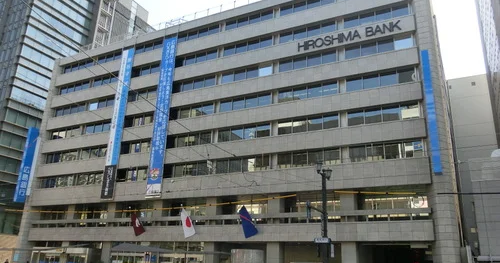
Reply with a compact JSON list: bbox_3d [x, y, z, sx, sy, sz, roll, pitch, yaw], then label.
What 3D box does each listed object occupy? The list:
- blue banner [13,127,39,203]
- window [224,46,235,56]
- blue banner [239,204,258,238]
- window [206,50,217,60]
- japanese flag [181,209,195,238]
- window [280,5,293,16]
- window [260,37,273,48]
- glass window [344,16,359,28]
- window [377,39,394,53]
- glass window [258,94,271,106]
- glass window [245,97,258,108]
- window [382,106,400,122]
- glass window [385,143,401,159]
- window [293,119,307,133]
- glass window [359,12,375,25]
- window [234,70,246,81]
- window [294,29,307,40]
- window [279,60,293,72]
[{"bbox_3d":[-30.983,4.356,58.103,0.574,10.606,1.248,-7,-21,27],"label":"blue banner"},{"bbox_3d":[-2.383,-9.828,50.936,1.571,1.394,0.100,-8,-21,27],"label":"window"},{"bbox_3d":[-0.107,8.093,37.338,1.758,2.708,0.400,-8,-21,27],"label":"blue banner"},{"bbox_3d":[-4.621,-9.127,50.665,1.508,1.443,0.150,-7,-21,27],"label":"window"},{"bbox_3d":[-6.213,9.379,42.333,0.350,2.920,2.710,-7,-21,26],"label":"japanese flag"},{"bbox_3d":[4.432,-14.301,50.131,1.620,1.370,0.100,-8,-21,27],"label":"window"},{"bbox_3d":[1.786,-9.969,47.394,1.541,1.443,0.150,-7,-21,27],"label":"window"},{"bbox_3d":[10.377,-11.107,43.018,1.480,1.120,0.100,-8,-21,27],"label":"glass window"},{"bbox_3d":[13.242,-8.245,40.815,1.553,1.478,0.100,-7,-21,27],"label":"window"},{"bbox_3d":[1.734,-3.492,47.809,1.620,1.686,0.100,-8,-21,27],"label":"glass window"},{"bbox_3d":[0.212,-3.291,48.578,1.620,1.686,0.100,-8,-21,27],"label":"glass window"},{"bbox_3d":[13.220,-1.674,39.260,1.571,1.546,0.100,-8,-21,27],"label":"window"},{"bbox_3d":[13.404,1.949,39.450,1.500,1.662,0.100,-8,-21,27],"label":"glass window"},{"bbox_3d":[5.003,-0.568,42.136,1.542,1.549,0.150,-7,-21,27],"label":"window"},{"bbox_3d":[11.767,-11.282,42.188,1.513,1.427,0.150,-8,-21,27],"label":"glass window"},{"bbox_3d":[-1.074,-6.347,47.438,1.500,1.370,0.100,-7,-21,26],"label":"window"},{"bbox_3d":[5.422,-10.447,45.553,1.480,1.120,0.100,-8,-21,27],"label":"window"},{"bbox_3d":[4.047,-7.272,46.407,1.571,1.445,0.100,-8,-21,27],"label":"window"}]

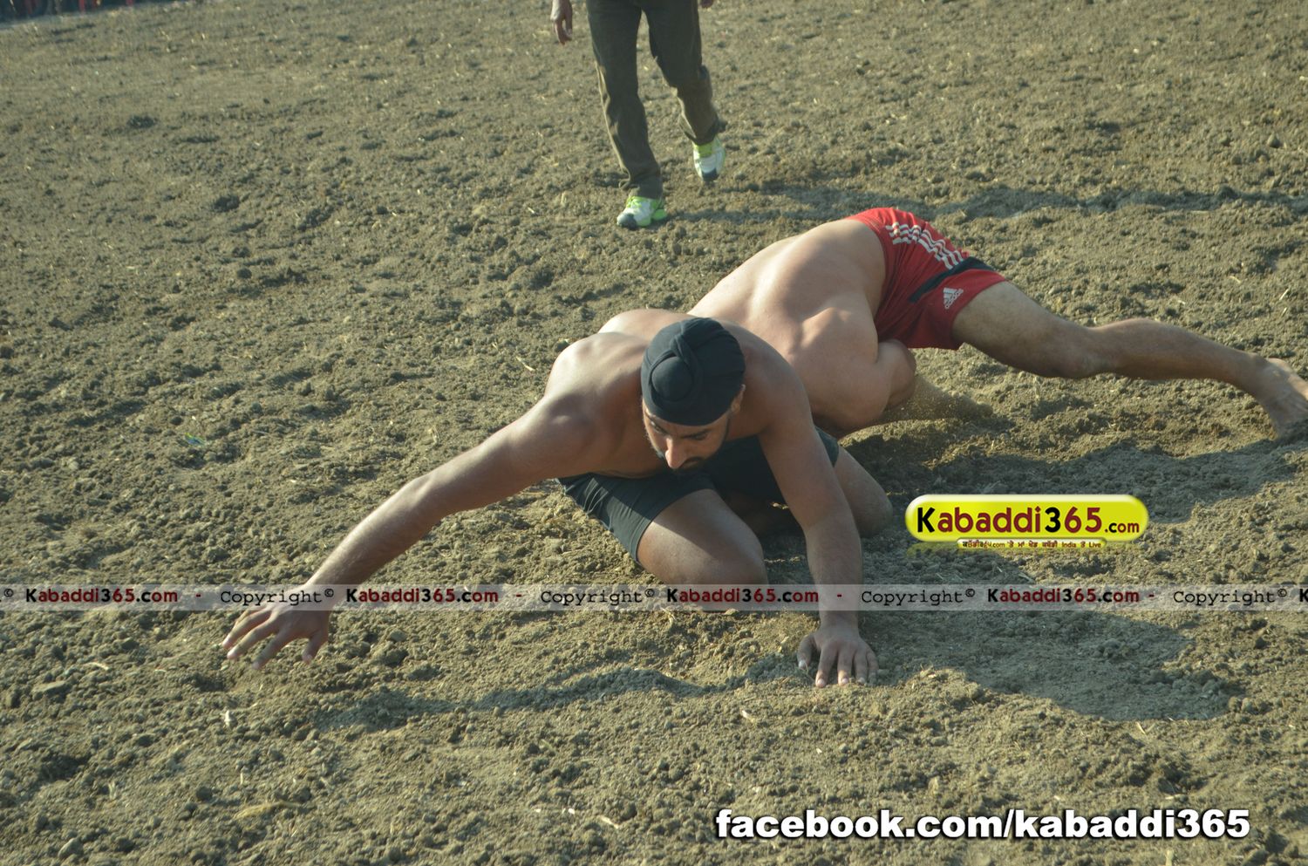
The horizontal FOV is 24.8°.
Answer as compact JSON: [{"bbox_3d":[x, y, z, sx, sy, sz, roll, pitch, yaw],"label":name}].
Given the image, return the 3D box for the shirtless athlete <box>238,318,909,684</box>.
[{"bbox_3d":[-0.148,0.051,5.712,1.280,0.600,1.270,-4,12,-2],"label":"shirtless athlete"}]

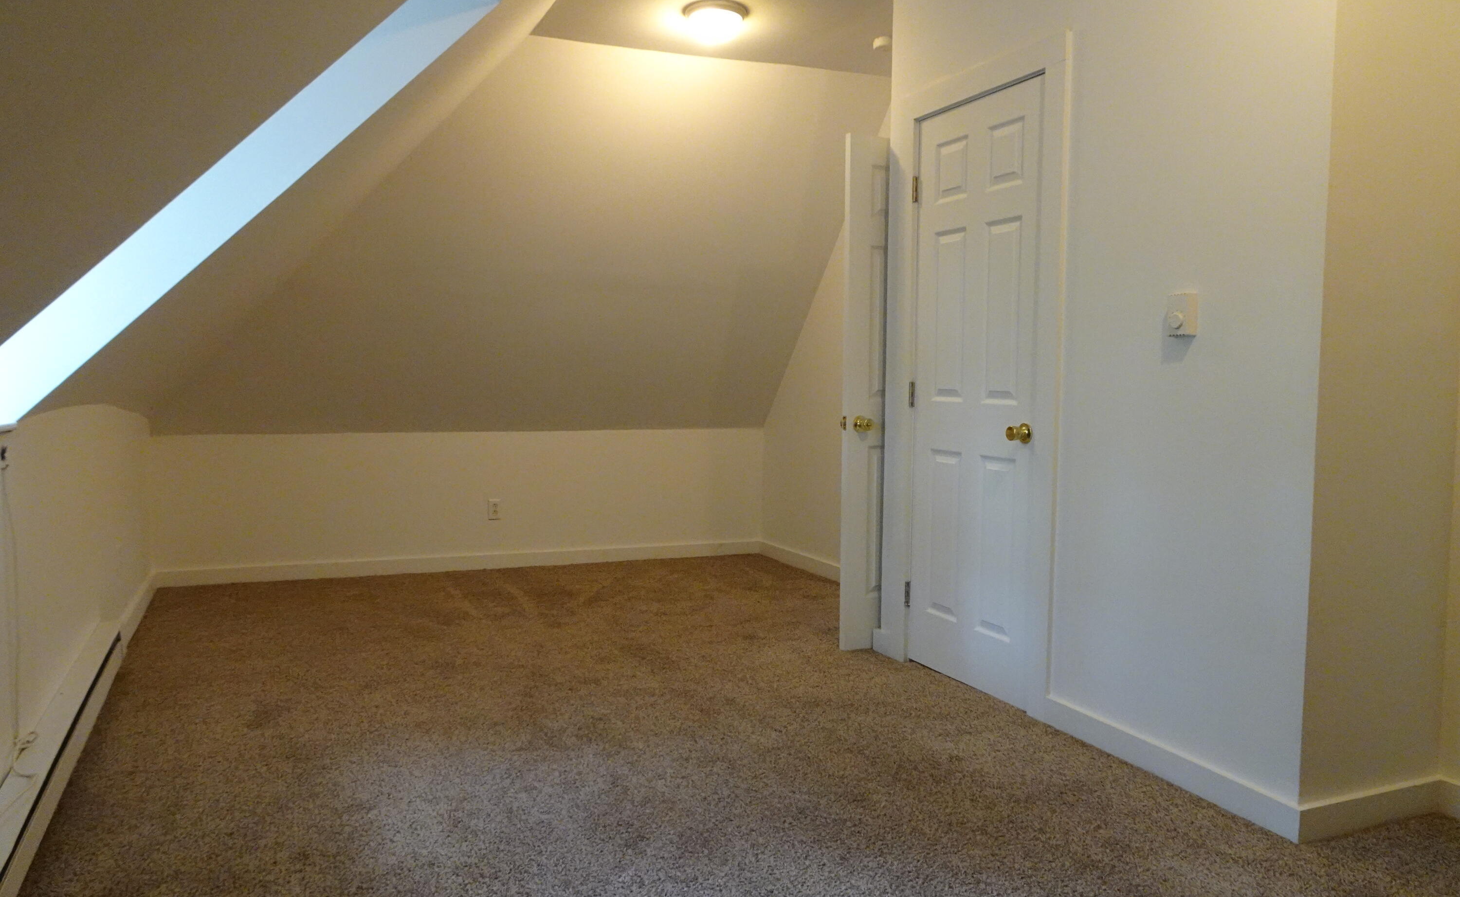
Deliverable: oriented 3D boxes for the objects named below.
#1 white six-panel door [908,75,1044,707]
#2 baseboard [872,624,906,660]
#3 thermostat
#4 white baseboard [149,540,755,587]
[{"bbox_3d":[0.854,-0.183,3.511,0.040,2.013,0.715,-1,4,-23],"label":"white six-panel door"},{"bbox_3d":[0.628,0.771,3.961,0.017,0.083,0.220,-1,4,-23],"label":"baseboard"},{"bbox_3d":[1.173,-0.344,2.633,0.041,0.112,0.068,-1,4,-23],"label":"thermostat"},{"bbox_3d":[-1.337,0.634,5.656,3.290,0.080,0.017,-1,4,-22],"label":"white baseboard"}]

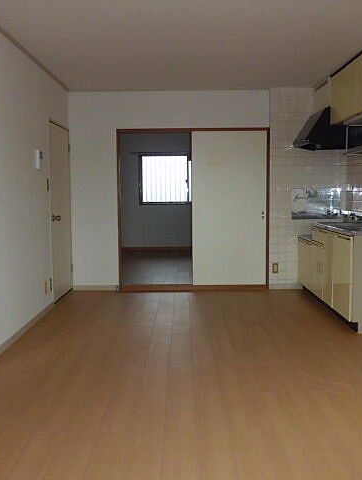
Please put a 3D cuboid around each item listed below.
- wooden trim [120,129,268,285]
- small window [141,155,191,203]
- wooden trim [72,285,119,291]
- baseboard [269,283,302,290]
[{"bbox_3d":[0.143,-0.336,5.543,1.755,1.875,0.100,0,5,0],"label":"wooden trim"},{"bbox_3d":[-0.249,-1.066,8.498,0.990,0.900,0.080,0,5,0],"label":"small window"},{"bbox_3d":[-1.007,0.558,5.618,0.530,0.070,0.015,0,5,0],"label":"wooden trim"},{"bbox_3d":[1.218,0.541,5.617,0.380,0.085,0.015,0,5,0],"label":"baseboard"}]

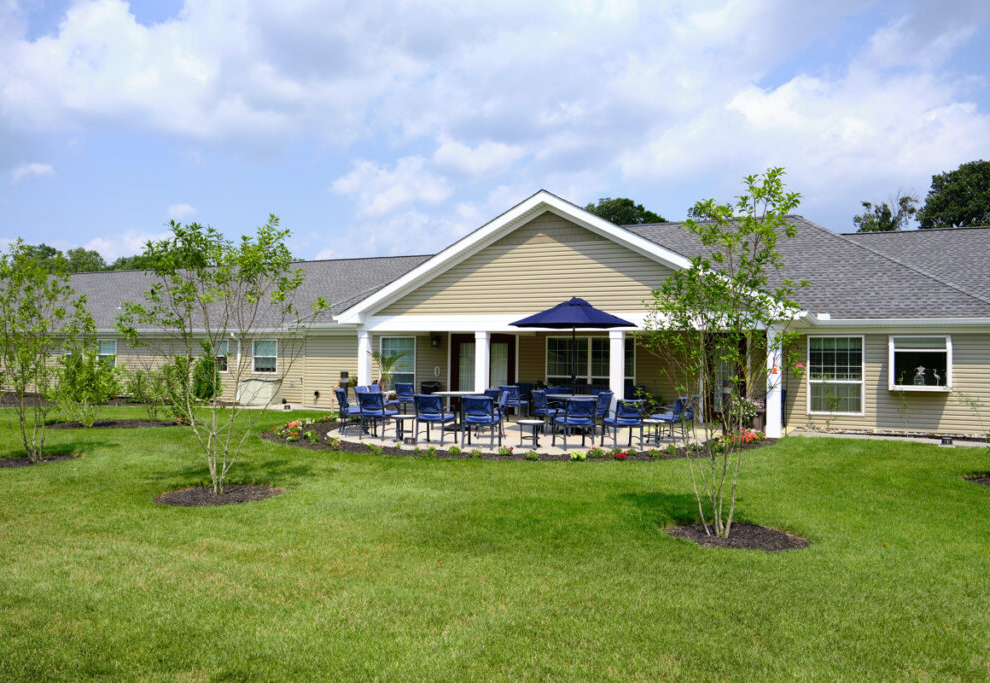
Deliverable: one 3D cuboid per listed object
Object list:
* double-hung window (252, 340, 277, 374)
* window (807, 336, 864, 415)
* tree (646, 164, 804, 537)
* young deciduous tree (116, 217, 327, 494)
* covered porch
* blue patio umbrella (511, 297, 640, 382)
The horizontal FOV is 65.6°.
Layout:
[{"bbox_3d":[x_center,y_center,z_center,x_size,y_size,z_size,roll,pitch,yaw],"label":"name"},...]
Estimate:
[{"bbox_3d":[-7.918,0.531,26.489,1.110,1.220,0.100,0,-2,23],"label":"double-hung window"},{"bbox_3d":[7.803,0.783,17.582,1.210,1.820,0.100,0,-2,23],"label":"window"},{"bbox_3d":[1.987,0.104,6.650,1.403,3.203,1.403,1,-2,0],"label":"tree"},{"bbox_3d":[-2.945,0.151,8.300,2.269,3.004,2.156,1,-2,0],"label":"young deciduous tree"},{"bbox_3d":[1.683,0.749,18.497,9.950,2.420,3.170,0,-2,23],"label":"covered porch"},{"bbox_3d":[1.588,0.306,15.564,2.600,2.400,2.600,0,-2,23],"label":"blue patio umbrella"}]

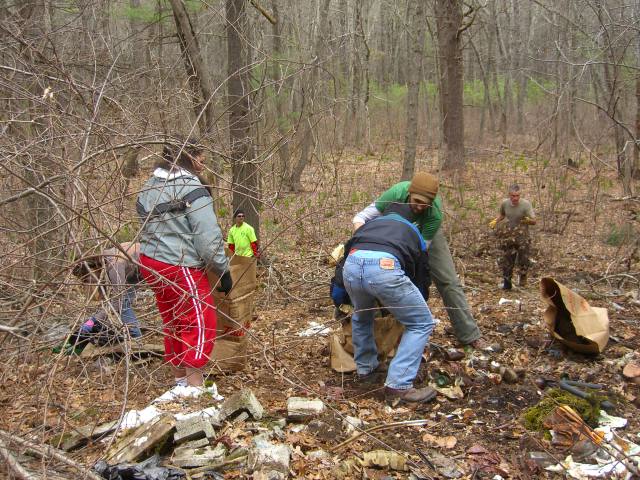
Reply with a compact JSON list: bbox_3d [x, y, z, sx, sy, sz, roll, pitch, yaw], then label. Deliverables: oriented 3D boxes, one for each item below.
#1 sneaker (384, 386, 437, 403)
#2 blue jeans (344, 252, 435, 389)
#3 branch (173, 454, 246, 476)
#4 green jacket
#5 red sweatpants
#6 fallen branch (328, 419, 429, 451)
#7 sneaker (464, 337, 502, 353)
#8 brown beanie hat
[{"bbox_3d":[0.550,0.929,4.250,0.300,0.110,0.110,1,5,16],"label":"sneaker"},{"bbox_3d":[0.439,0.503,4.500,0.470,0.840,0.440,2,5,22],"label":"blue jeans"},{"bbox_3d":[-0.450,0.982,3.075,0.319,0.060,0.060,-3,5,-30],"label":"branch"},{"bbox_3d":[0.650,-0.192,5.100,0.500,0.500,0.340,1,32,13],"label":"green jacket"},{"bbox_3d":[-0.950,0.460,4.650,0.400,0.770,0.380,-3,6,-37],"label":"red sweatpants"},{"bbox_3d":[0.291,0.978,3.581,0.655,0.060,0.090,-3,6,-36],"label":"fallen branch"},{"bbox_3d":[1.226,0.781,5.300,0.290,0.110,0.110,2,5,28],"label":"sneaker"},{"bbox_3d":[0.733,-0.370,4.950,0.190,0.180,0.220,16,21,10],"label":"brown beanie hat"}]

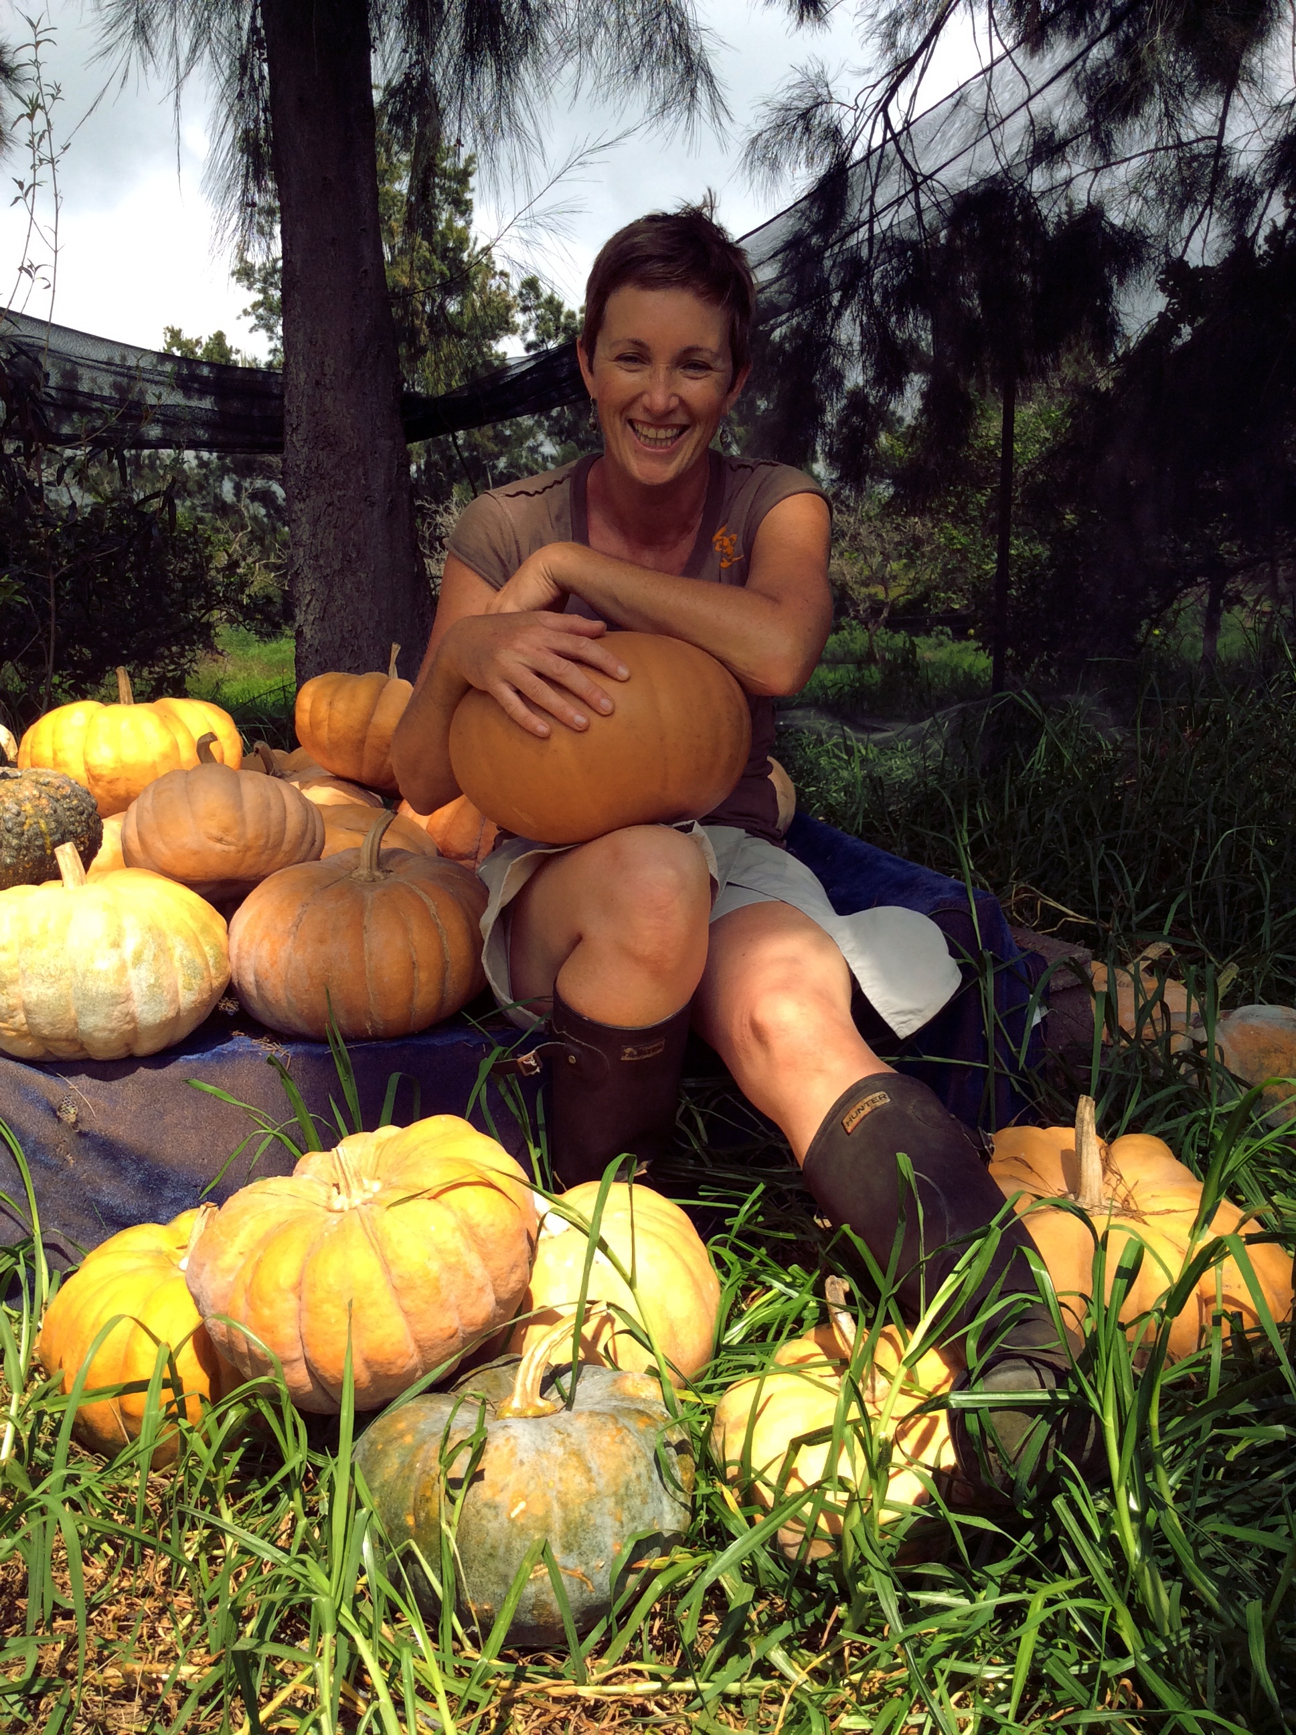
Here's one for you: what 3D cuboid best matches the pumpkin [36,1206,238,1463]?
[{"bbox_3d":[-0.405,0.388,1.402,0.222,0.225,0.222,6,12,-1],"label":"pumpkin"}]

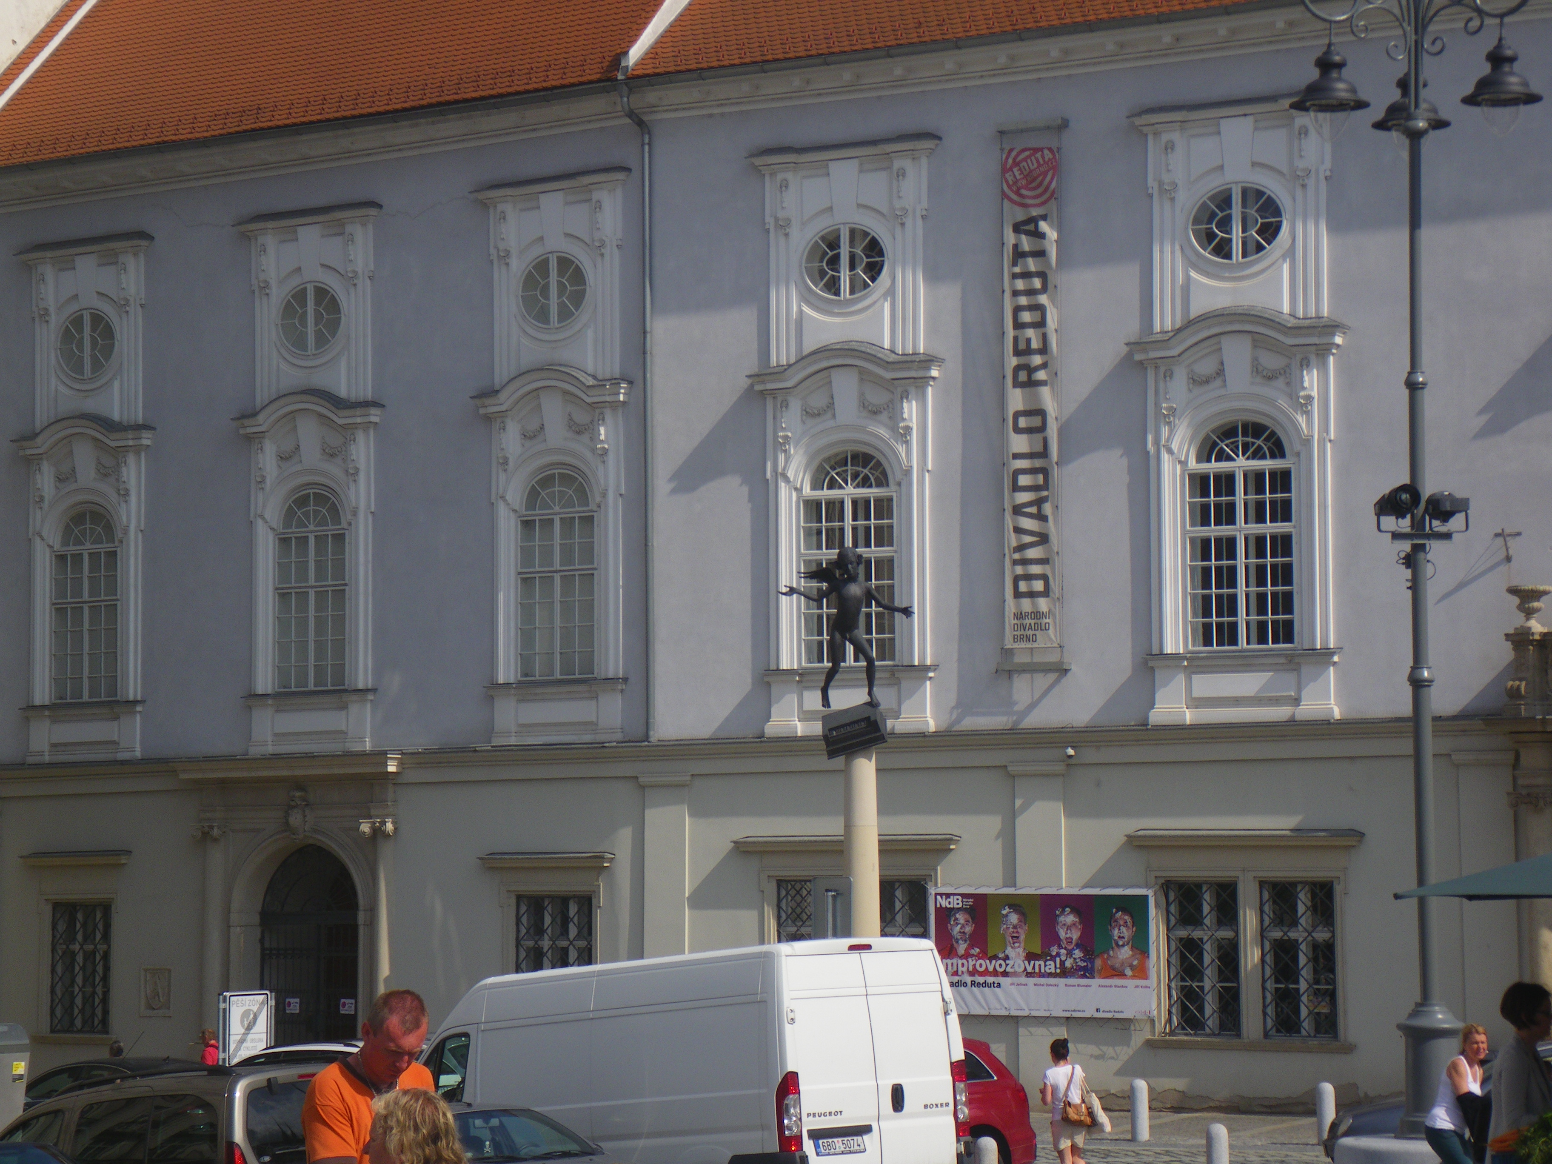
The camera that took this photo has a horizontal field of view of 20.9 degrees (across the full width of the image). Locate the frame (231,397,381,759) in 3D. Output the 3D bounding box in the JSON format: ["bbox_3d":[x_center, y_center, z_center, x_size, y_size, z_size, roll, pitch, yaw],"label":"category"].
[{"bbox_3d":[-7.194,-0.136,64.807,2.622,5.465,0.450,-4,-5,35],"label":"frame"}]

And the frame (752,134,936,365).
[{"bbox_3d":[0.995,-4.924,62.747,3.037,3.207,0.400,-3,-5,30],"label":"frame"}]

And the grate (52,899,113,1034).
[{"bbox_3d":[-11.710,6.499,71.024,1.292,2.215,0.100,-4,-6,36],"label":"grate"}]

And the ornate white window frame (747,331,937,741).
[{"bbox_3d":[0.949,-0.574,59.369,2.793,5.416,0.450,-3,-5,30],"label":"ornate white window frame"}]

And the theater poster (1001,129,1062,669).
[{"bbox_3d":[3.690,-2.646,60.839,0.847,7.772,0.120,-3,-5,30],"label":"theater poster"}]

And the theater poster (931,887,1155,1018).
[{"bbox_3d":[3.792,5.299,60.297,3.525,1.838,0.060,-3,-5,30],"label":"theater poster"}]

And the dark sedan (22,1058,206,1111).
[{"bbox_3d":[-7.069,5.912,45.944,4.500,1.450,1.780,-4,-6,40],"label":"dark sedan"}]

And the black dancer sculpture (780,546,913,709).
[{"bbox_3d":[0.791,0.507,47.000,1.350,1.812,0.800,1,-5,-15],"label":"black dancer sculpture"}]

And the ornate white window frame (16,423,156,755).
[{"bbox_3d":[-11.705,0.136,71.270,2.845,5.774,0.450,-4,-6,36],"label":"ornate white window frame"}]

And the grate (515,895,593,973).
[{"bbox_3d":[-3.250,5.620,61.654,1.386,2.087,0.100,-4,-5,35],"label":"grate"}]

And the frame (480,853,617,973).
[{"bbox_3d":[-3.375,5.489,61.715,2.230,3.038,0.380,-4,-5,35],"label":"frame"}]

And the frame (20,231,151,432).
[{"bbox_3d":[-11.136,-4.017,67.920,2.517,3.009,0.400,-4,-5,35],"label":"frame"}]

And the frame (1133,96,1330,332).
[{"bbox_3d":[6.107,-4.919,56.661,2.650,2.916,0.400,-3,-5,30],"label":"frame"}]

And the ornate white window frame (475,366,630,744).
[{"bbox_3d":[-3.307,-0.370,62.033,2.541,5.419,0.450,-4,-5,35],"label":"ornate white window frame"}]

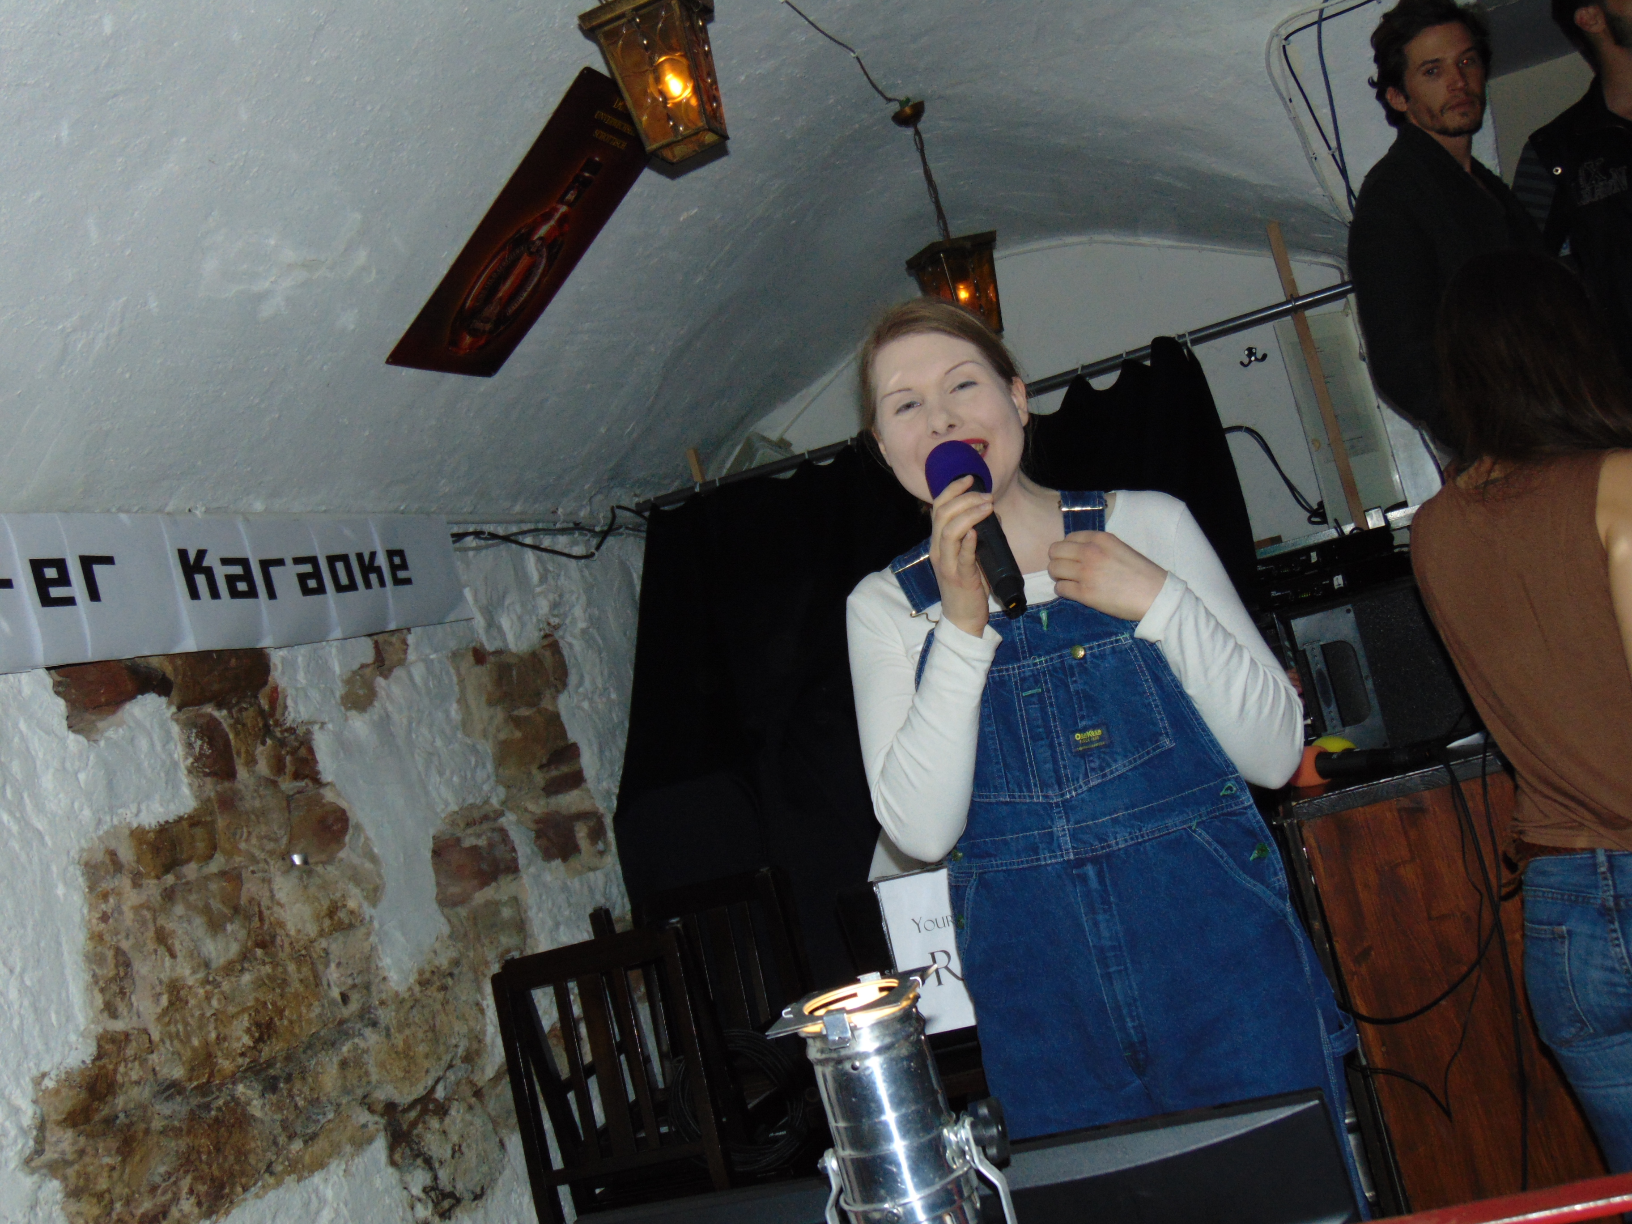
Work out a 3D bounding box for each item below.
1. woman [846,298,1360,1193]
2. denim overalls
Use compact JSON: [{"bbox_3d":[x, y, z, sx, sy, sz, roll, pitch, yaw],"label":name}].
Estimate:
[{"bbox_3d":[0.385,0.460,2.090,0.470,1.650,0.380,-16,-4,17],"label":"woman"},{"bbox_3d":[0.410,0.560,2.100,0.420,1.340,0.300,-16,-4,17],"label":"denim overalls"}]

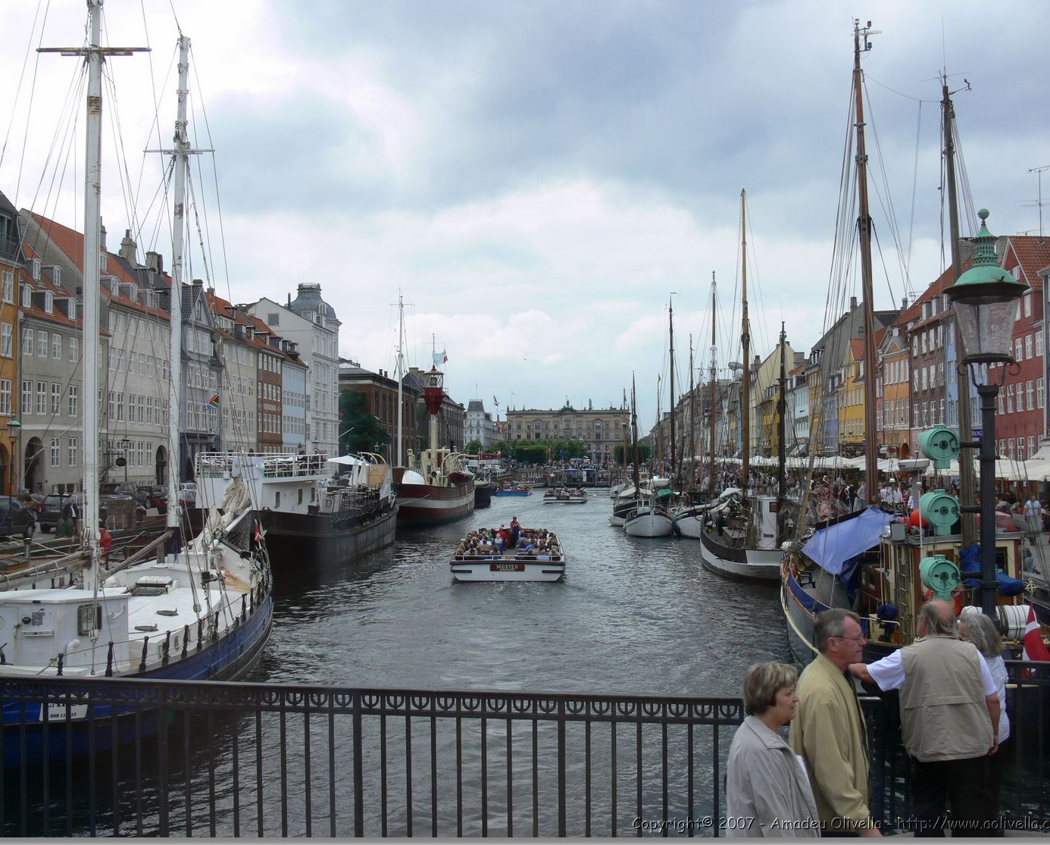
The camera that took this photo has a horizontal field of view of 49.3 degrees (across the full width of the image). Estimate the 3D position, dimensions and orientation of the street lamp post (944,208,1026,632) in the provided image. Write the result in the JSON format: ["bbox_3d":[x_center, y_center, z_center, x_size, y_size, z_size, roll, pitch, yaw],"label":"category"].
[{"bbox_3d":[3.150,0.587,7.784,0.570,4.070,0.570,0,-2,0],"label":"street lamp post"}]

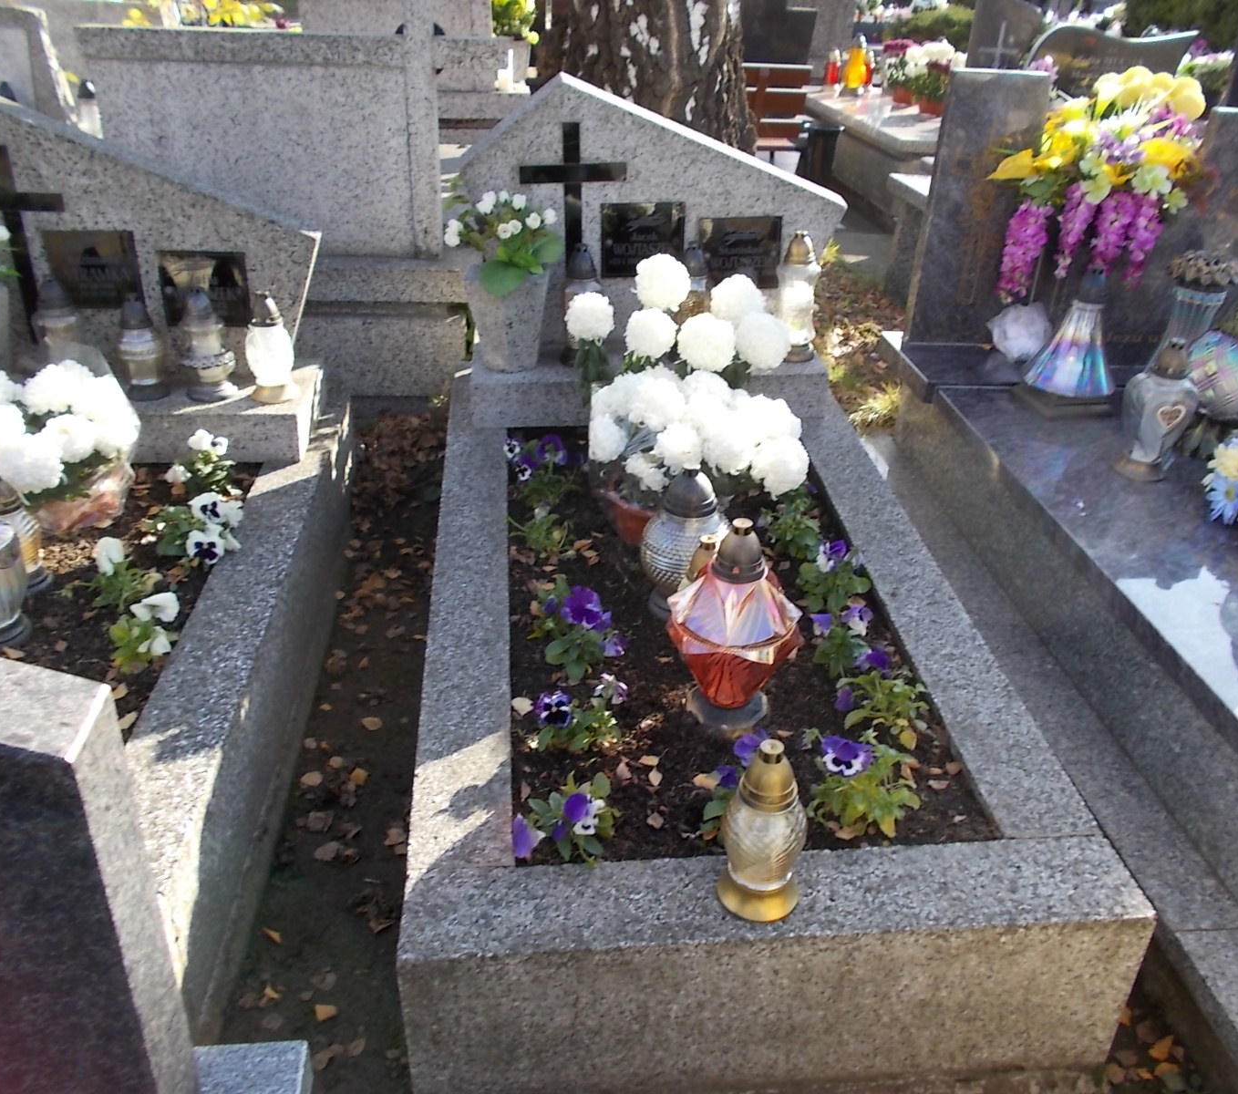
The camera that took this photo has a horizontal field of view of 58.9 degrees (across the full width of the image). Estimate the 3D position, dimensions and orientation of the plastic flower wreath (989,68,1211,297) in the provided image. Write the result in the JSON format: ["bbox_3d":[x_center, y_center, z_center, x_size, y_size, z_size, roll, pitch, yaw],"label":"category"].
[{"bbox_3d":[1.067,-0.803,2.439,0.463,0.501,0.265,-2,32,-5],"label":"plastic flower wreath"}]

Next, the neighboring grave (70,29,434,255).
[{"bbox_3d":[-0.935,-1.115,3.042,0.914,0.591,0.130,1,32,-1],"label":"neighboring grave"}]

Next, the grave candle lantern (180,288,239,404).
[{"bbox_3d":[-0.951,-0.467,2.514,0.125,0.248,0.125,-2,32,-5],"label":"grave candle lantern"}]

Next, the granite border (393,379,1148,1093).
[{"bbox_3d":[0.128,0.136,2.157,0.945,0.280,1.762,-2,32,-5],"label":"granite border"}]

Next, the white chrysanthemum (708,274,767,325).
[{"bbox_3d":[0.245,-0.510,2.276,0.116,0.104,0.116,-2,32,-5],"label":"white chrysanthemum"}]

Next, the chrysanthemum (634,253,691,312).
[{"bbox_3d":[0.087,-0.534,2.212,0.113,0.101,0.113,-2,32,-5],"label":"chrysanthemum"}]

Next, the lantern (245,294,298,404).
[{"bbox_3d":[-0.774,-0.442,2.420,0.107,0.234,0.107,-2,32,-5],"label":"lantern"}]

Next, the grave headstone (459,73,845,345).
[{"bbox_3d":[0.080,-0.767,2.556,0.879,0.609,0.095,-2,32,-5],"label":"grave headstone"}]

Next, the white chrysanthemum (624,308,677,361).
[{"bbox_3d":[0.065,-0.436,2.248,0.108,0.097,0.108,-2,32,-5],"label":"white chrysanthemum"}]

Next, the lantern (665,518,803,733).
[{"bbox_3d":[0.177,0.116,1.662,0.209,0.356,0.209,-2,32,-5],"label":"lantern"}]

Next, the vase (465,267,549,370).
[{"bbox_3d":[-0.257,-0.527,2.520,0.193,0.223,0.193,-2,32,-5],"label":"vase"}]

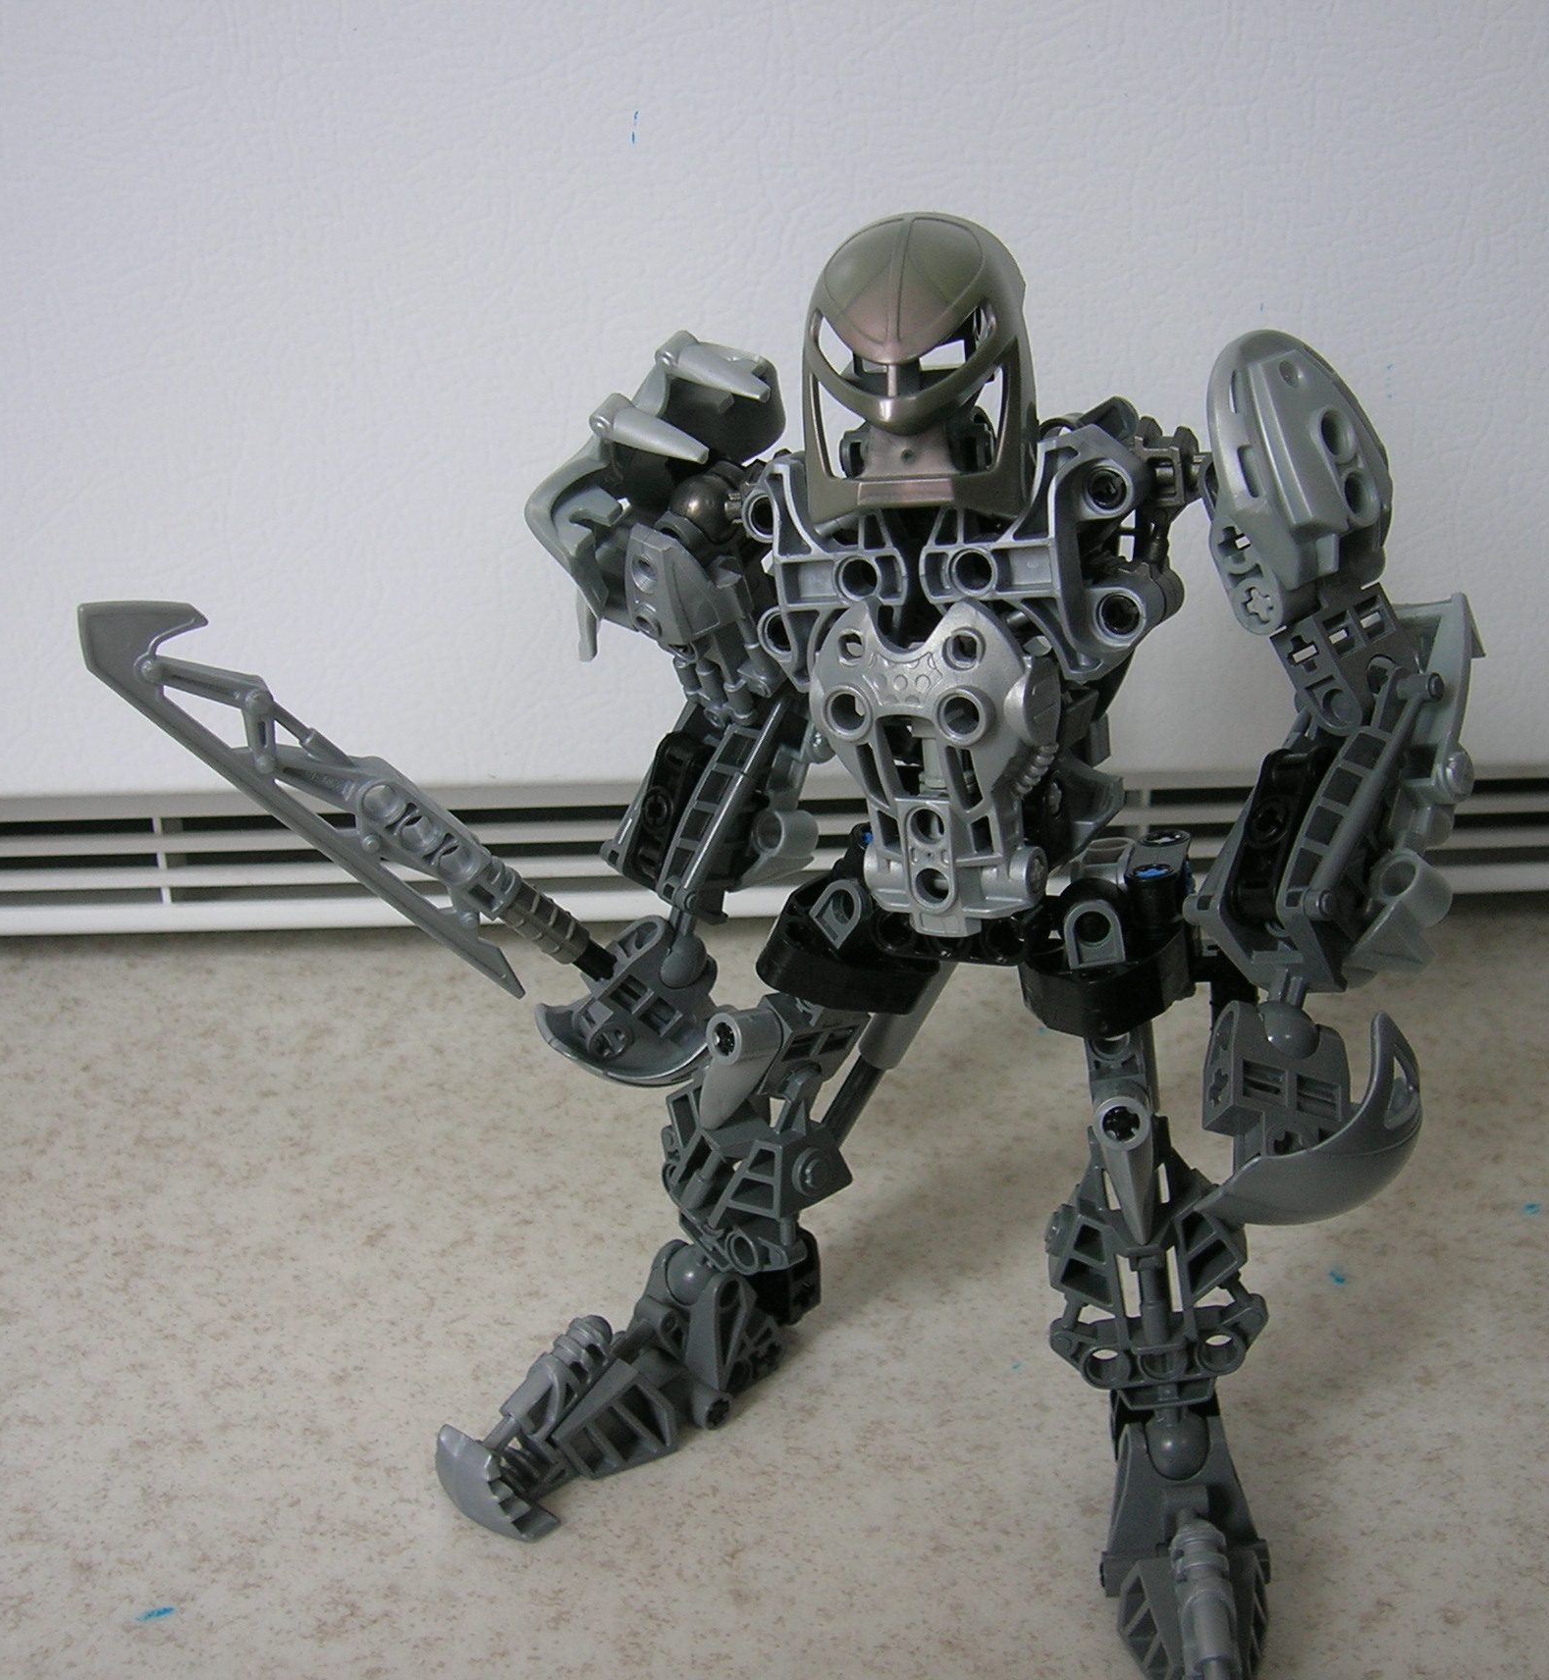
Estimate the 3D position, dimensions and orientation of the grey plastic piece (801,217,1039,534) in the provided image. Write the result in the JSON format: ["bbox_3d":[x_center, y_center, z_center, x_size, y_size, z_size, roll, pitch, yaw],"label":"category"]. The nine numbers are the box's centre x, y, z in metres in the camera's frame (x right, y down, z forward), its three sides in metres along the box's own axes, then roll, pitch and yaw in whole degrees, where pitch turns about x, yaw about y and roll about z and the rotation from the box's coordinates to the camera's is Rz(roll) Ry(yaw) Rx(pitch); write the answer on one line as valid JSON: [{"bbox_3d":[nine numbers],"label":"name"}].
[{"bbox_3d":[0.019,-0.063,0.308,0.030,0.040,0.026,5,24,15],"label":"grey plastic piece"}]

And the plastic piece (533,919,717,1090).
[{"bbox_3d":[-0.021,0.023,0.336,0.027,0.024,0.022,14,27,32],"label":"plastic piece"}]

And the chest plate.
[{"bbox_3d":[0.025,-0.023,0.317,0.053,0.063,0.036,6,24,17],"label":"chest plate"}]

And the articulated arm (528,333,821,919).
[{"bbox_3d":[-0.012,-0.031,0.332,0.036,0.083,0.035,6,24,17],"label":"articulated arm"}]

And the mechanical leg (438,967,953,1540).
[{"bbox_3d":[-0.009,0.057,0.342,0.036,0.077,0.070,16,28,35],"label":"mechanical leg"}]

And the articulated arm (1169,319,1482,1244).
[{"bbox_3d":[0.073,-0.008,0.311,0.035,0.120,0.037,6,24,17],"label":"articulated arm"}]

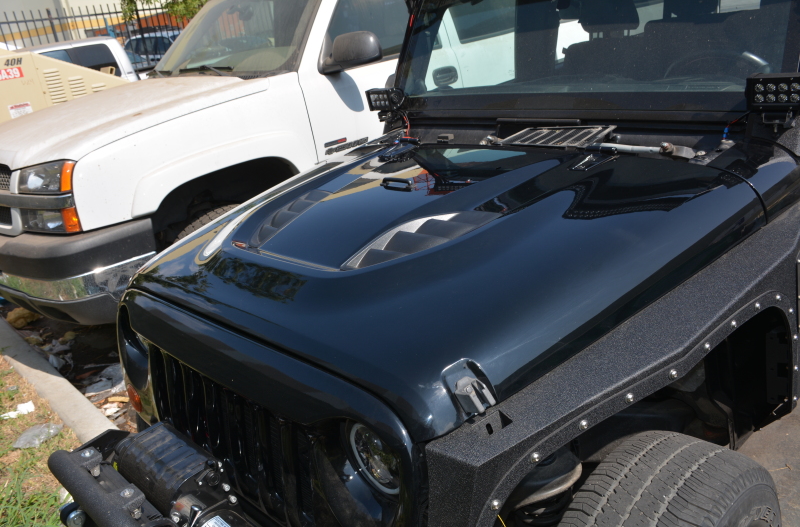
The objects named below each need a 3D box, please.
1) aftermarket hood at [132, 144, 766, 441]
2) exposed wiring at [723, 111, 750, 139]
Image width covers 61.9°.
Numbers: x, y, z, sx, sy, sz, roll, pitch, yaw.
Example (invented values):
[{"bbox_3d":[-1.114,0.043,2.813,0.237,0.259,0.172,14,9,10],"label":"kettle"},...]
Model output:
[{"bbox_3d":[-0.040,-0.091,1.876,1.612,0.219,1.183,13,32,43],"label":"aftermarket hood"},{"bbox_3d":[0.948,-0.386,1.877,0.071,0.082,0.041,13,29,43],"label":"exposed wiring"}]

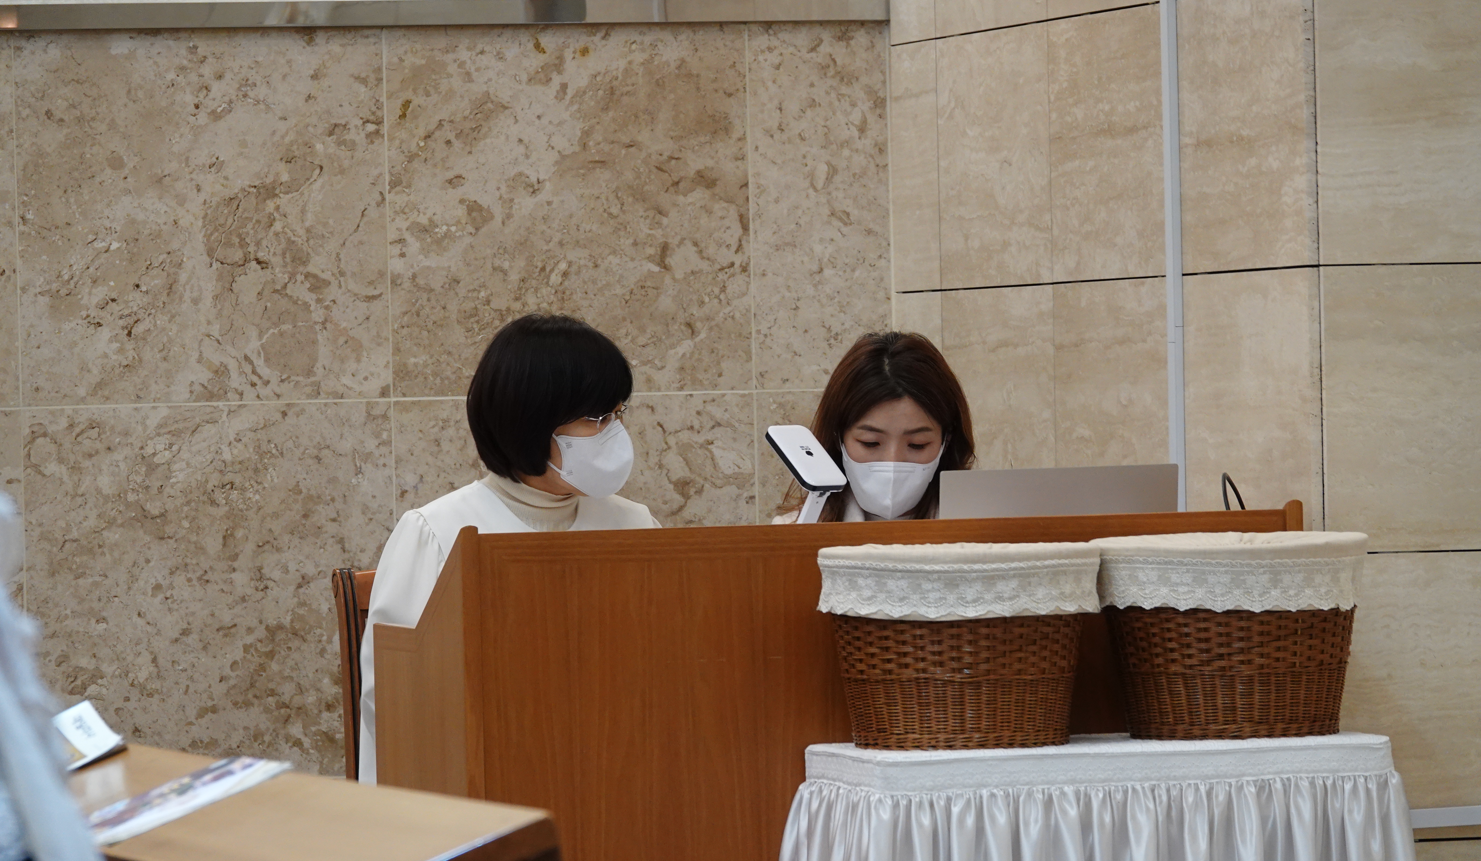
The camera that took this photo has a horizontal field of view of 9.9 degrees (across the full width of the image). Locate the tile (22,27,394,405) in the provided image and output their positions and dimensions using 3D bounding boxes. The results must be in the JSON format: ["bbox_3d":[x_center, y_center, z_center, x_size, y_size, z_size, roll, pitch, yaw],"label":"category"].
[{"bbox_3d":[-0.856,-0.341,13.536,0.599,0.597,0.020,-1,0,-15],"label":"tile"}]

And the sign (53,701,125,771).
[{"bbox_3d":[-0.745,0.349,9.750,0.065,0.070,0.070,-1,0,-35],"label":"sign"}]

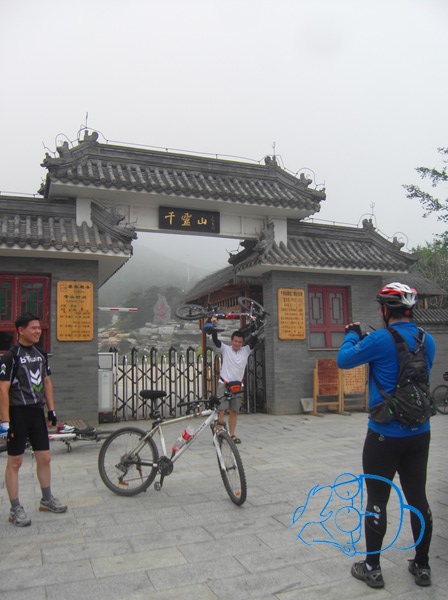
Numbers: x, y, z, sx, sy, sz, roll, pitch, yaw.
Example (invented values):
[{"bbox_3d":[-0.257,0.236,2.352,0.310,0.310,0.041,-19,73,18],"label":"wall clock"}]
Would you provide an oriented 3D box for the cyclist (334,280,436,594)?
[{"bbox_3d":[0.993,0.797,3.082,0.560,1.790,0.560,0,-6,-13],"label":"cyclist"}]

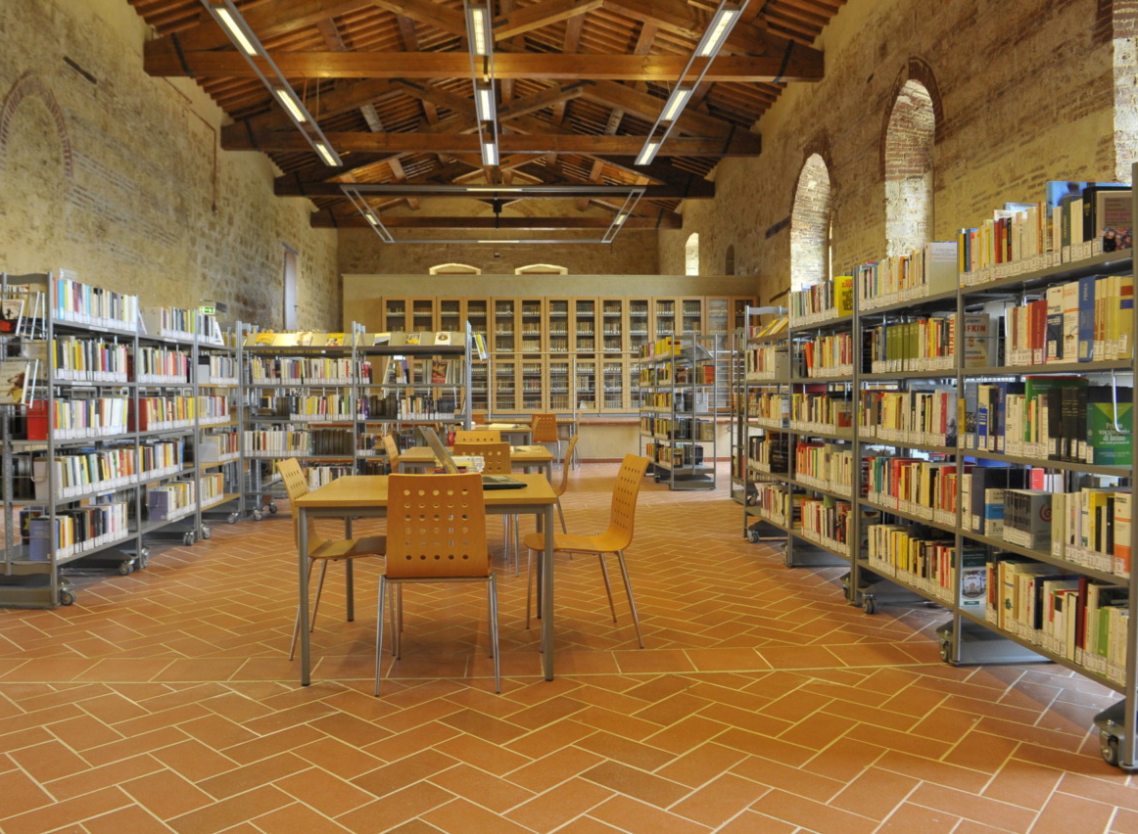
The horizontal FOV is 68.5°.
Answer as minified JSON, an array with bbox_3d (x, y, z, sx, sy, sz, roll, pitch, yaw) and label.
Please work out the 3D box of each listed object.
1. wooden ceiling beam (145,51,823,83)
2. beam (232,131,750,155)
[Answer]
[{"bbox_3d":[-1.202,-5.177,12.318,10.000,0.290,0.220,0,2,-2],"label":"wooden ceiling beam"},{"bbox_3d":[-1.400,-5.105,15.621,10.000,0.300,0.220,0,2,-2],"label":"beam"}]

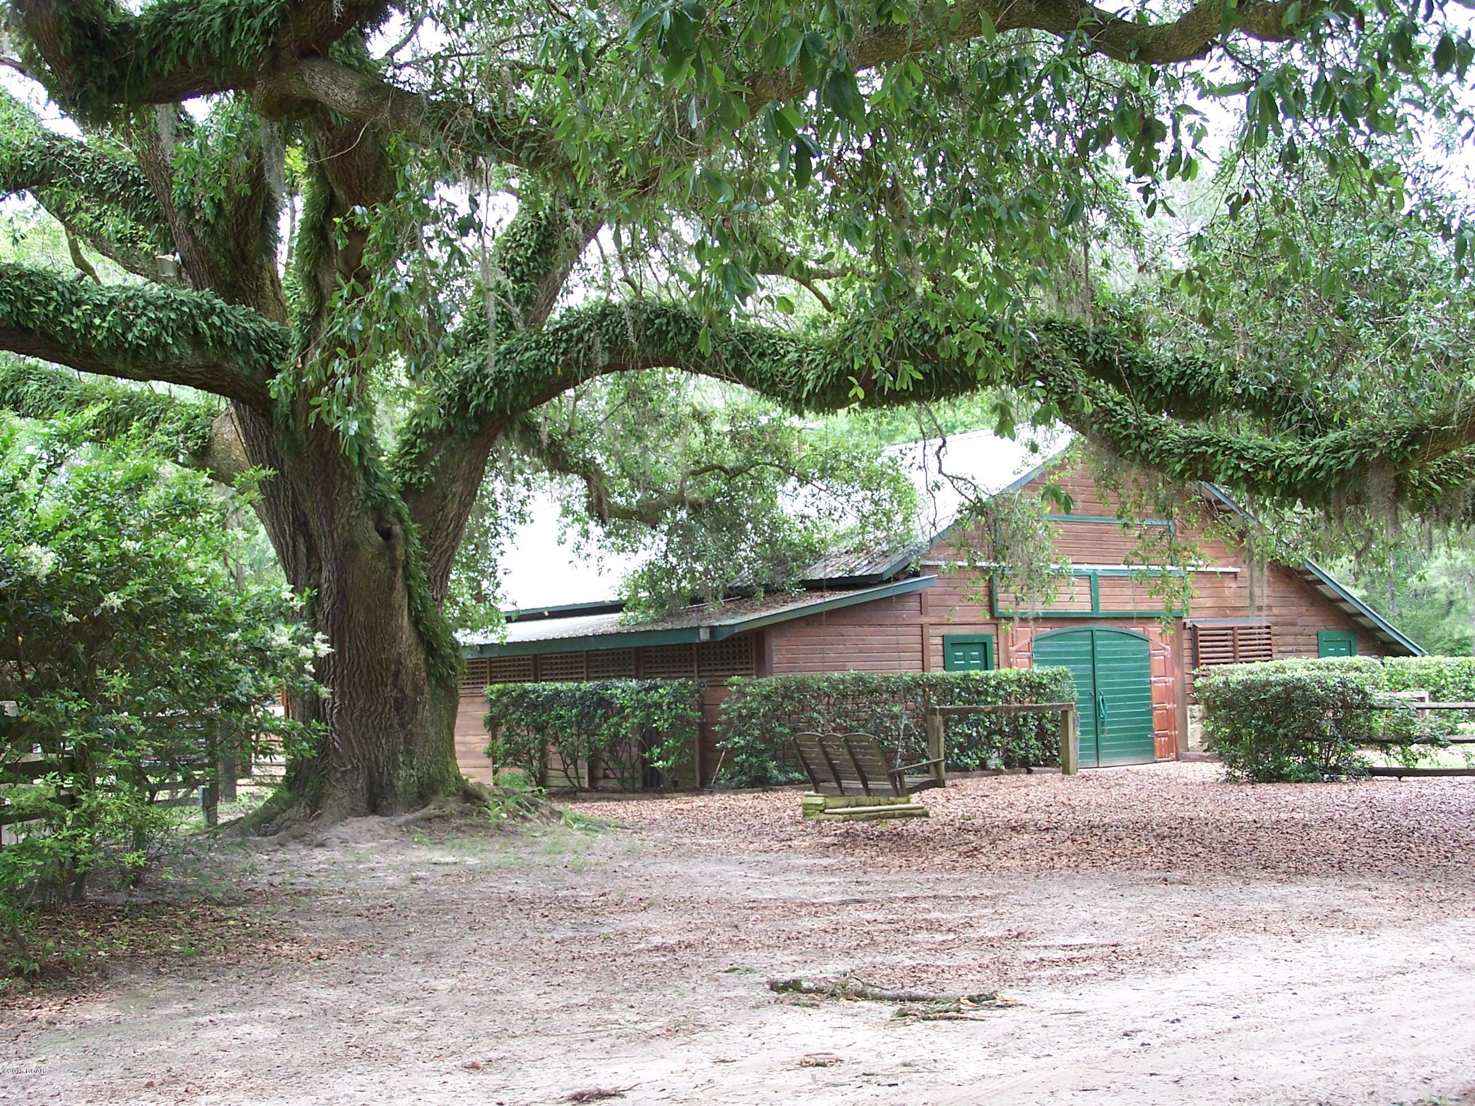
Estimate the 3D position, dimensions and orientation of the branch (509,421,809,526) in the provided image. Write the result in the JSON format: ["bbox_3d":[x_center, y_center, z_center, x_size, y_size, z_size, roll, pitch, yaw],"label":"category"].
[{"bbox_3d":[-0.955,-0.983,26.300,3.300,1.280,2.000,-1,-4,-15],"label":"branch"}]

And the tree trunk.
[{"bbox_3d":[-4.090,0.748,23.300,2.200,4.150,2.000,-1,-4,-9],"label":"tree trunk"}]

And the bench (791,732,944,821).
[{"bbox_3d":[1.271,2.186,21.300,0.830,0.800,1.480,1,-5,-32],"label":"bench"}]

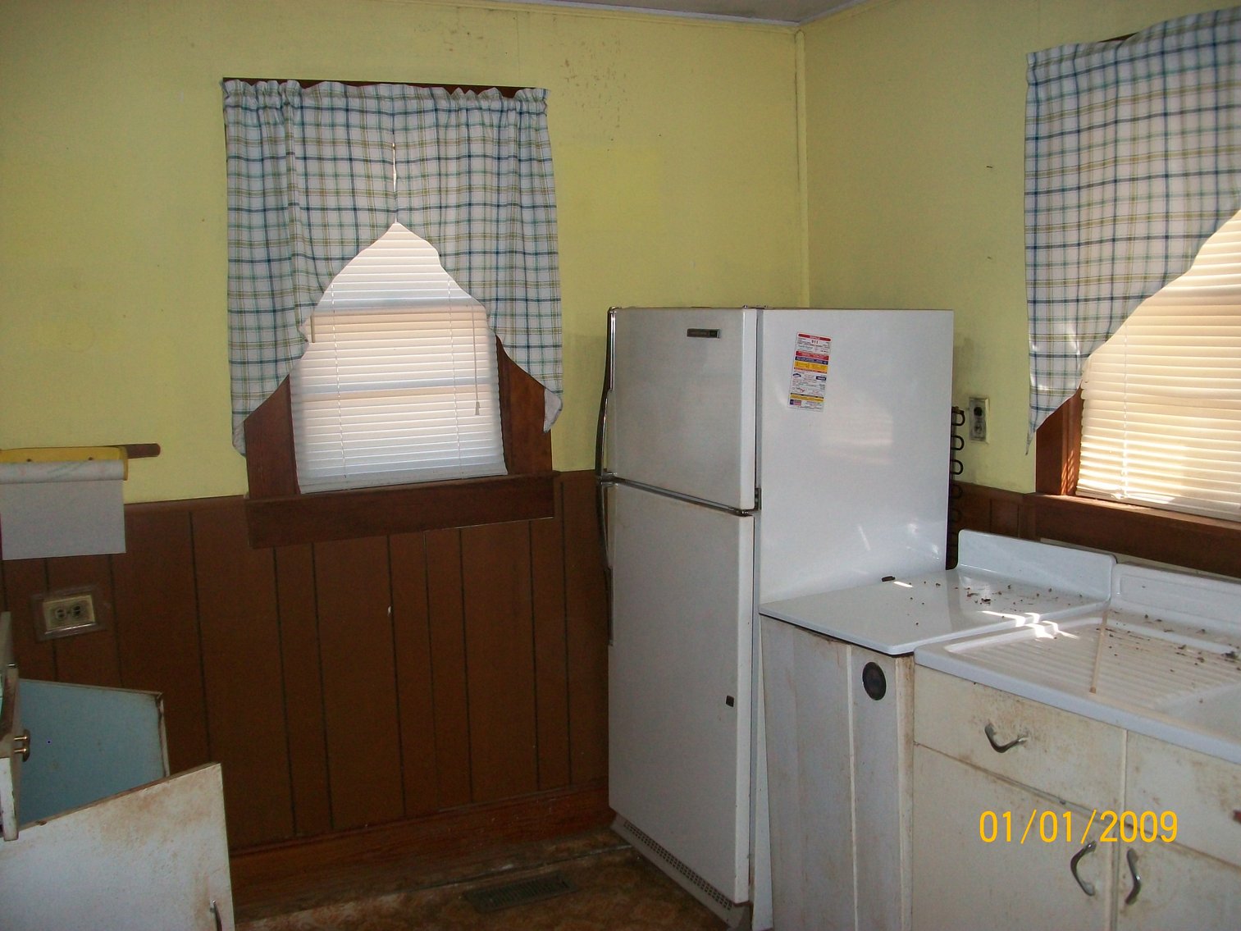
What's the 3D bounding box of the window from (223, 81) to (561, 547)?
[{"bbox_3d":[-0.623,-0.436,3.473,0.906,1.262,0.110,-4,6,-23],"label":"window"}]

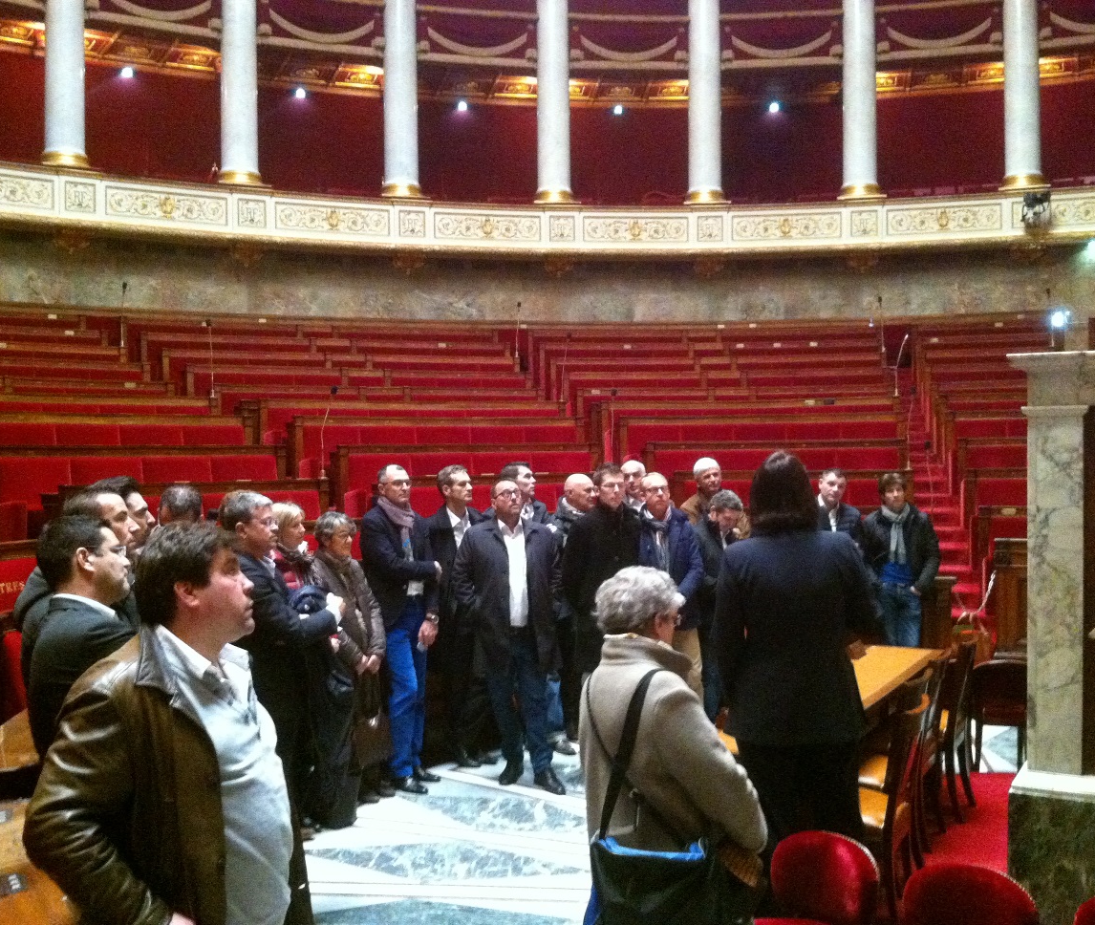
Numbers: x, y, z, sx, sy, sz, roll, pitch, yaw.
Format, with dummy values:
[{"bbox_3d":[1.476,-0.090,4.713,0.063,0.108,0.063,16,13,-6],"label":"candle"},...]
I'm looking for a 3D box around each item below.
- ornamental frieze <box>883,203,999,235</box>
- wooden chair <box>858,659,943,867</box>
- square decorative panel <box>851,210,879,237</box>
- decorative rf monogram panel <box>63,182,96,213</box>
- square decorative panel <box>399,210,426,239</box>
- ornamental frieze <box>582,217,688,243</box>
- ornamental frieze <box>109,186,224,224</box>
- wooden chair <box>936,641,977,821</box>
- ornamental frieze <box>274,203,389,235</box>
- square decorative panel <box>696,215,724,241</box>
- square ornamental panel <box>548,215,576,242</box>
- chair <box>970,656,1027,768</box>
[{"bbox_3d":[5.891,-3.618,18.590,1.640,0.396,0.090,0,1,18],"label":"ornamental frieze"},{"bbox_3d":[1.508,1.384,5.890,0.540,0.890,0.460,-1,0,28],"label":"wooden chair"},{"bbox_3d":[4.802,-3.611,18.891,0.393,0.396,0.090,0,1,13],"label":"square decorative panel"},{"bbox_3d":[-6.168,-3.495,16.485,0.393,0.396,0.090,-1,1,-37],"label":"decorative rf monogram panel"},{"bbox_3d":[-2.202,-3.885,20.421,0.428,0.414,0.060,-1,0,-19],"label":"square decorative panel"},{"bbox_3d":[1.345,-3.573,19.200,1.640,0.396,0.090,-1,1,-2],"label":"ornamental frieze"},{"bbox_3d":[-5.696,-3.832,18.723,1.812,0.414,0.060,-1,0,-33],"label":"ornamental frieze"},{"bbox_3d":[1.880,1.290,6.230,0.480,0.870,0.440,0,1,27],"label":"wooden chair"},{"bbox_3d":[-3.422,-3.871,19.946,1.812,0.414,0.060,-1,0,-24],"label":"ornamental frieze"},{"bbox_3d":[2.780,-3.968,21.266,0.428,0.414,0.060,-1,0,0],"label":"square decorative panel"},{"bbox_3d":[0.257,-3.927,21.048,0.428,0.414,0.060,-1,0,-10],"label":"square ornamental panel"},{"bbox_3d":[2.620,1.455,7.100,0.440,0.730,0.460,0,1,25],"label":"chair"}]

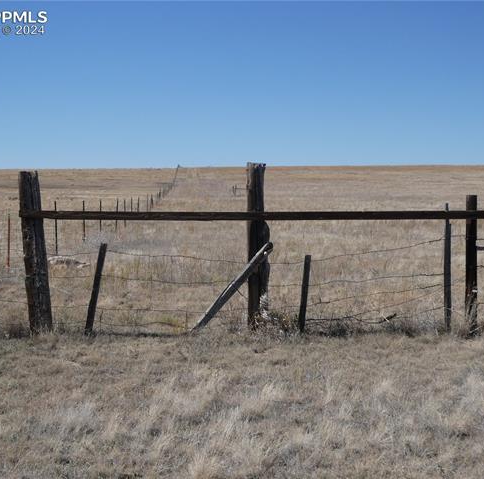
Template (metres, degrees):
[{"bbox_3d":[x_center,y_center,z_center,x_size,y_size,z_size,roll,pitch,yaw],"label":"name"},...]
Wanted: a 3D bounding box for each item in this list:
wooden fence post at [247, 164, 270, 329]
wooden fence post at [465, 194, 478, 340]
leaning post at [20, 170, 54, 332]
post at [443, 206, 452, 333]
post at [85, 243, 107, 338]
[{"bbox_3d":[0.173,0.080,9.842,0.210,1.773,0.200,-1,4,0],"label":"wooden fence post"},{"bbox_3d":[2.425,0.276,9.751,0.120,1.489,0.120,-1,4,0],"label":"wooden fence post"},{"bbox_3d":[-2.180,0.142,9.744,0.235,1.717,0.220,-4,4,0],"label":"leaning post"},{"bbox_3d":[2.239,0.313,10.053,0.080,1.421,0.080,-1,4,0],"label":"post"},{"bbox_3d":[-1.562,0.536,9.917,0.072,1.003,0.072,10,4,-1],"label":"post"}]

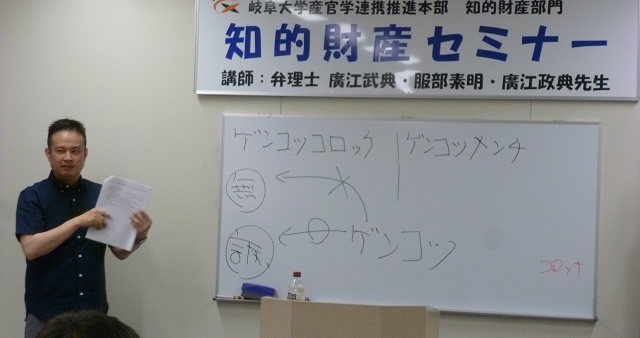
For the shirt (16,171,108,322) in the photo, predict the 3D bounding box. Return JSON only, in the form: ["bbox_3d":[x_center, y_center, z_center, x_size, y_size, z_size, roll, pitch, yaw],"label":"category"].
[{"bbox_3d":[-1.155,0.348,6.330,0.460,0.680,0.280,1,0,-24],"label":"shirt"}]

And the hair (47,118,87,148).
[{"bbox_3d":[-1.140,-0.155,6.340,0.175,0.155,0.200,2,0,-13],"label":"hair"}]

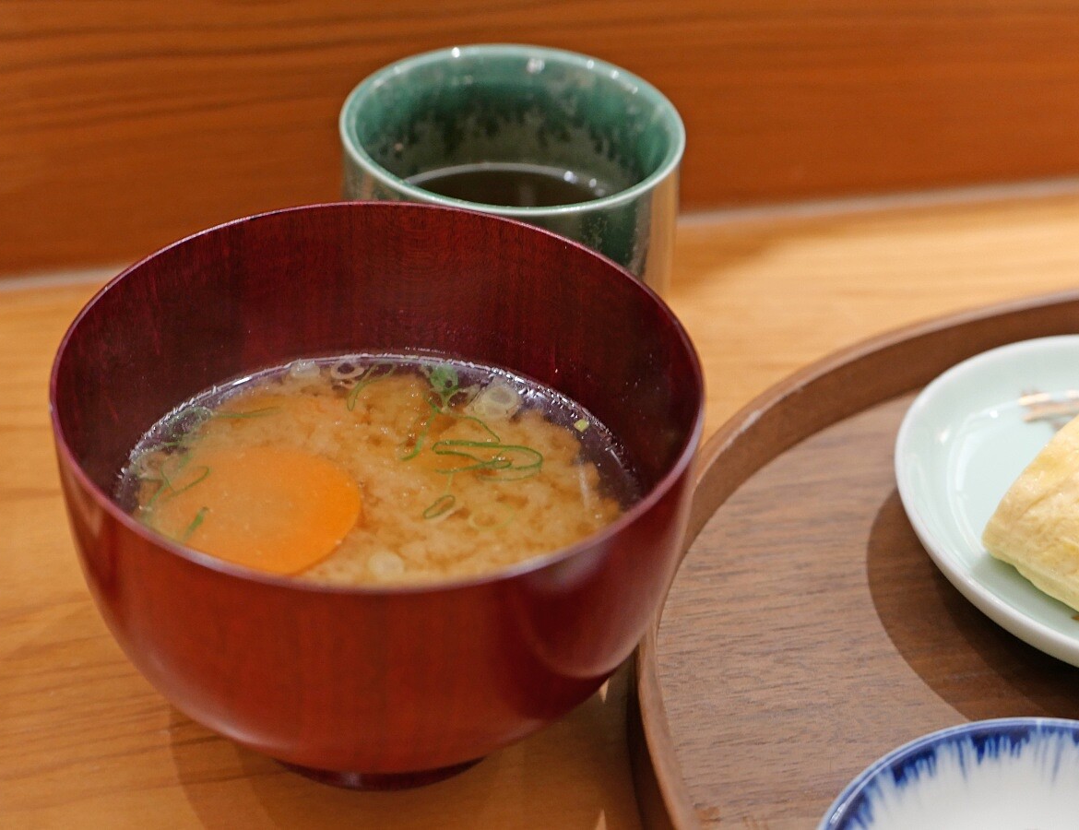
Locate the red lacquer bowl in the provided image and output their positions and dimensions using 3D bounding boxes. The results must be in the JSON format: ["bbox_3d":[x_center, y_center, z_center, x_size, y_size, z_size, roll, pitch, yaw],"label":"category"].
[{"bbox_3d":[-0.030,0.023,0.371,0.115,0.077,0.115,4,38,0],"label":"red lacquer bowl"}]

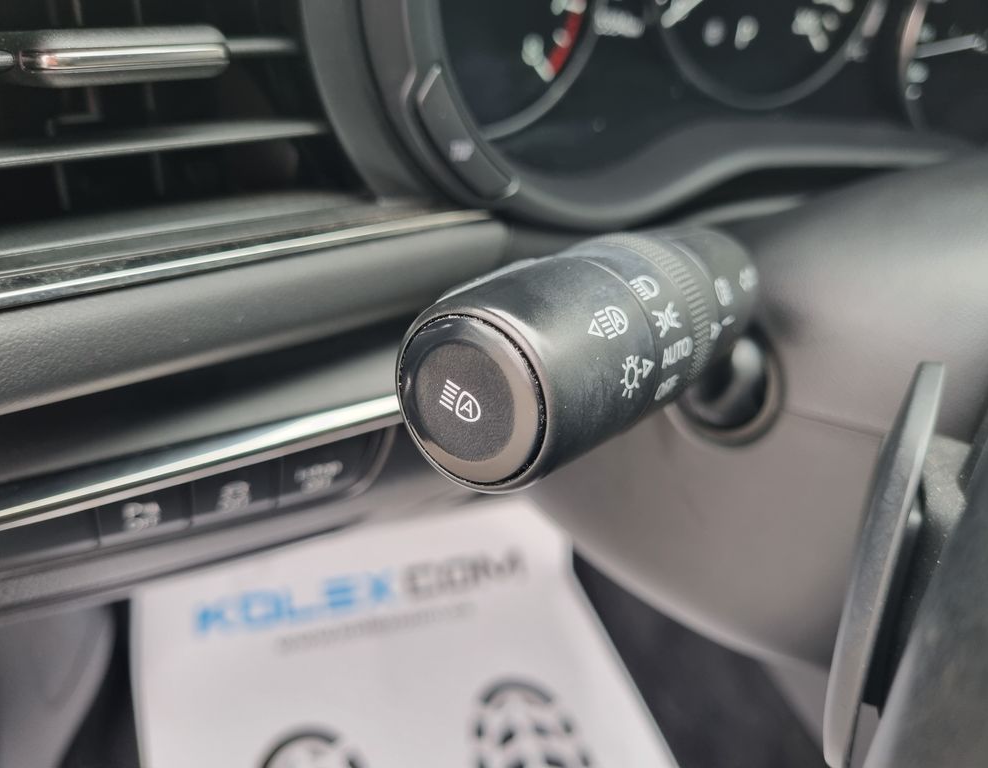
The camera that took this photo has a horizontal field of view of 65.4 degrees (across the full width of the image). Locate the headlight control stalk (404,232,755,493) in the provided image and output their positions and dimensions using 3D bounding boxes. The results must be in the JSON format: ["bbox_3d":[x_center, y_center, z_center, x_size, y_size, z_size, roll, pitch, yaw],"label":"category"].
[{"bbox_3d":[0.020,-0.009,0.133,0.032,0.032,0.089,19,25,28],"label":"headlight control stalk"}]

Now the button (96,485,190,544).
[{"bbox_3d":[-0.092,0.031,0.200,0.022,0.014,0.008,-16,35,-25],"label":"button"}]

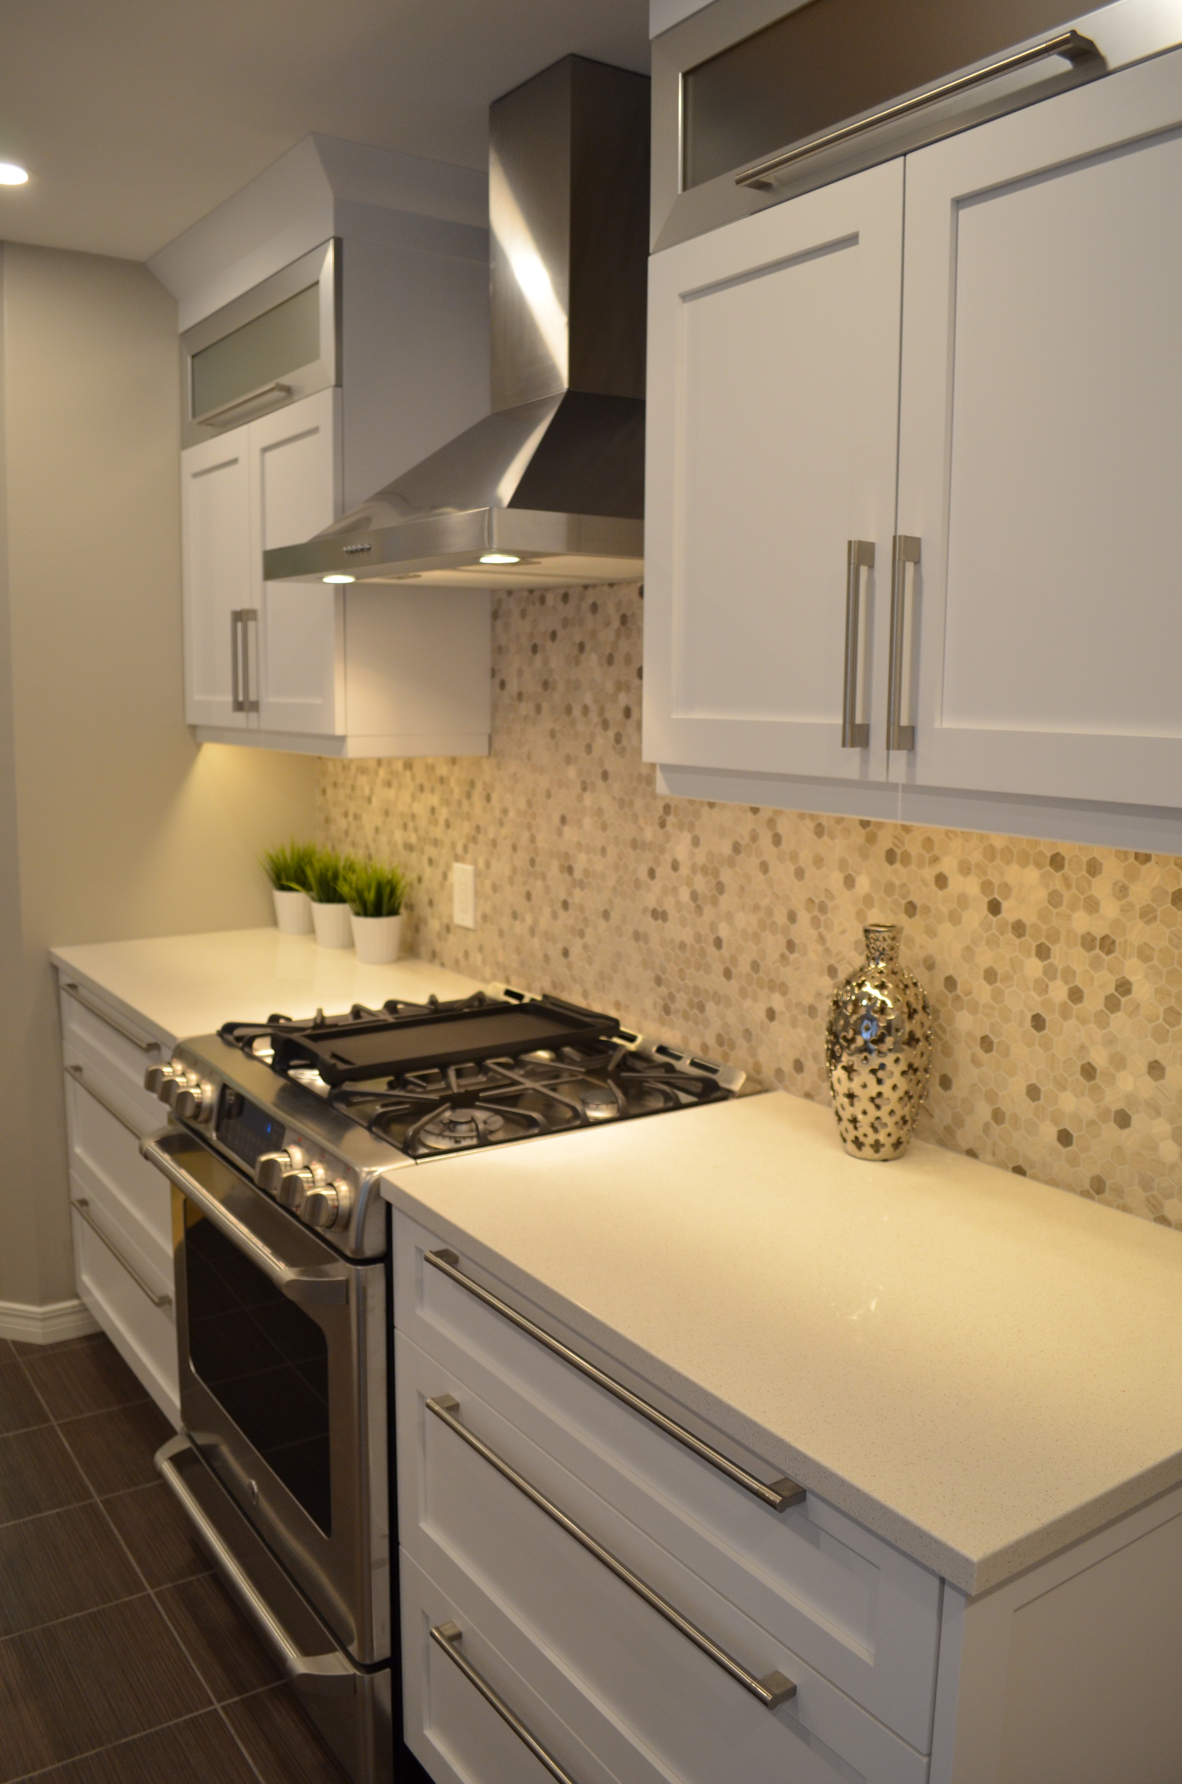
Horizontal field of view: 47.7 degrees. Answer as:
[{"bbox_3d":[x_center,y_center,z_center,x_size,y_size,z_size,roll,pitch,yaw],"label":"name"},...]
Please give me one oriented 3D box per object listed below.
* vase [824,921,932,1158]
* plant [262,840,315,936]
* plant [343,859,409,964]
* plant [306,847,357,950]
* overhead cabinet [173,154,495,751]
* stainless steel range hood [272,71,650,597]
[{"bbox_3d":[0.373,0.193,1.708,0.136,0.292,0.136,1,9,0],"label":"vase"},{"bbox_3d":[-0.712,-0.010,3.217,0.142,0.213,0.142,-6,11,-35],"label":"plant"},{"bbox_3d":[-0.463,0.045,2.877,0.142,0.213,0.142,1,9,0],"label":"plant"},{"bbox_3d":[-0.583,0.018,3.043,0.142,0.213,0.142,-6,11,-35],"label":"plant"},{"bbox_3d":[-0.560,-0.801,2.741,0.332,1.000,0.808,-6,11,-35],"label":"overhead cabinet"},{"bbox_3d":[-0.139,-0.857,2.023,0.462,0.734,0.746,-6,11,-35],"label":"stainless steel range hood"}]

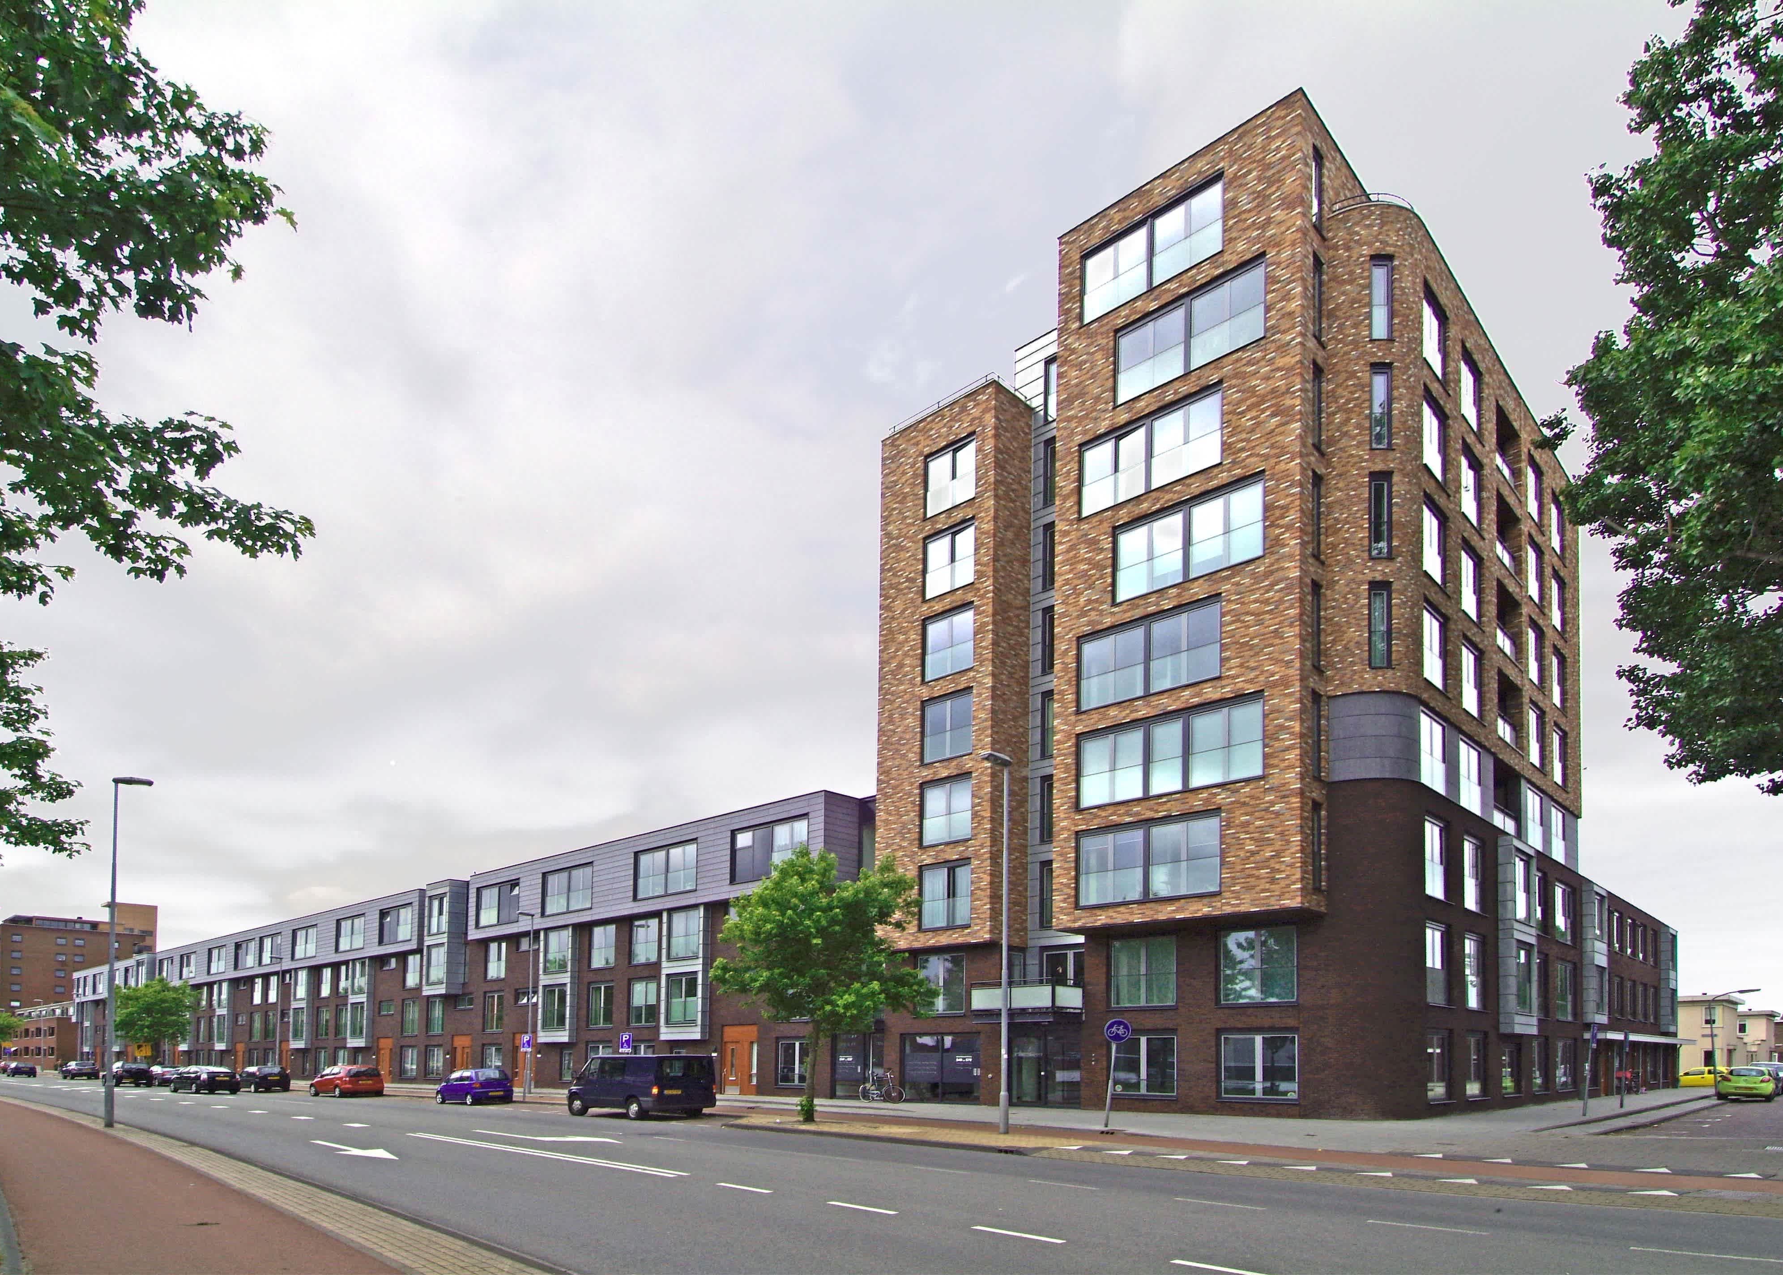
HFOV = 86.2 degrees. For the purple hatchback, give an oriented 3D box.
[{"bbox_3d":[-16.650,17.771,37.800,3.500,1.480,1.500,-17,-27,39],"label":"purple hatchback"}]

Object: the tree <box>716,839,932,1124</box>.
[{"bbox_3d":[-1.982,10.119,27.600,6.300,7.600,6.100,0,-20,0],"label":"tree"}]

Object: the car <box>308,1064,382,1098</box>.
[{"bbox_3d":[-25.650,20.838,44.800,3.880,1.530,1.720,-17,-27,39],"label":"car"}]

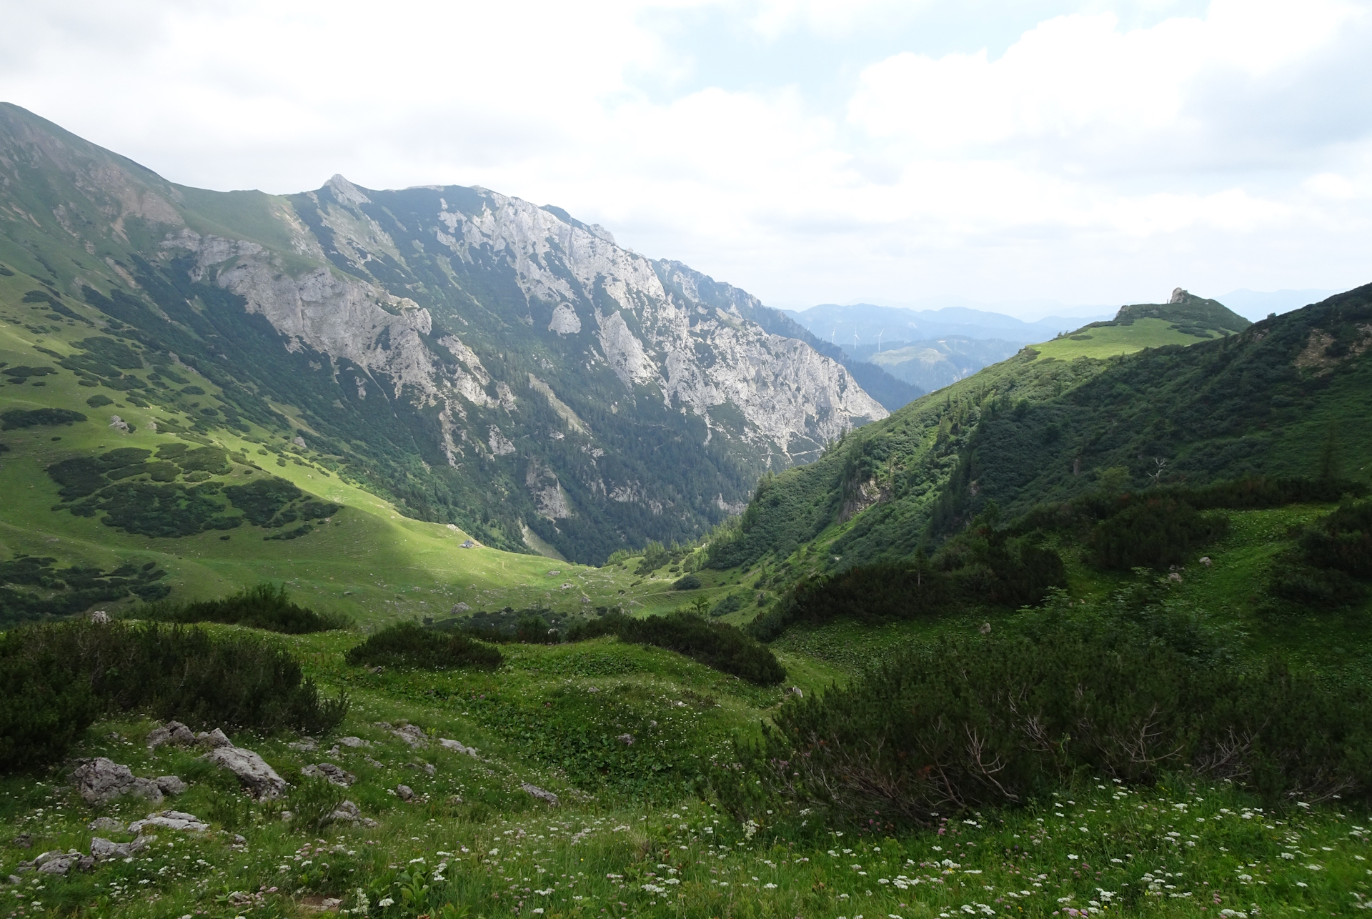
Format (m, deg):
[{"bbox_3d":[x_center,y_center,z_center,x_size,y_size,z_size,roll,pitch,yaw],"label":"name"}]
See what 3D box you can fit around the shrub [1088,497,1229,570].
[{"bbox_3d":[12.500,1.930,25.500,3.500,1.750,2.800,4,10,25],"label":"shrub"}]

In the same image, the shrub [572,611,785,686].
[{"bbox_3d":[-0.230,4.320,22.300,5.100,1.400,2.400,4,9,25],"label":"shrub"}]

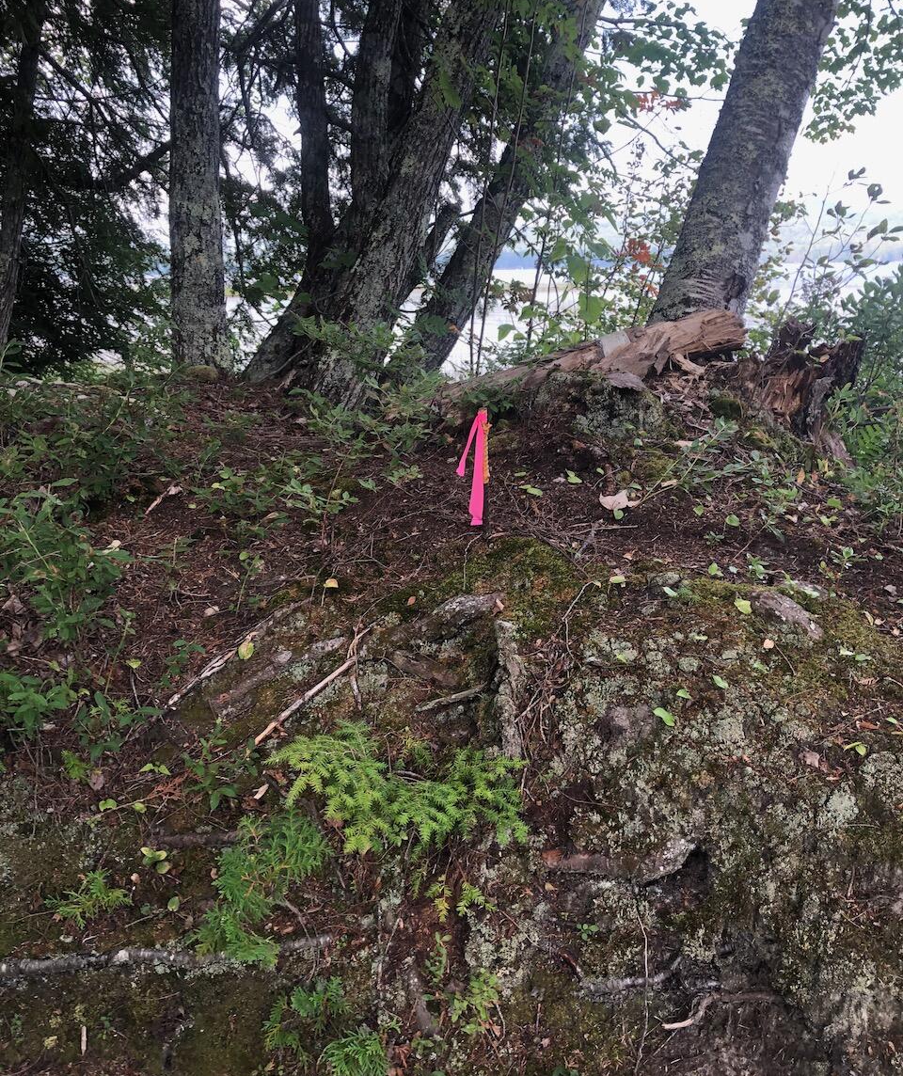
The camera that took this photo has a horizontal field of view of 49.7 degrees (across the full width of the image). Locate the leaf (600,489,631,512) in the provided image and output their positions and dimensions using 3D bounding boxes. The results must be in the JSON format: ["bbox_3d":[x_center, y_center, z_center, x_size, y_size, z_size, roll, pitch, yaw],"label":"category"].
[{"bbox_3d":[0.403,-0.091,2.390,0.085,0.040,0.060,0,16,0],"label":"leaf"}]

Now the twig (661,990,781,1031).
[{"bbox_3d":[0.470,0.825,1.700,0.205,0.060,0.055,0,16,0],"label":"twig"}]

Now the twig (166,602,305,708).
[{"bbox_3d":[-0.451,0.244,2.055,0.350,0.030,0.030,-38,32,-22],"label":"twig"}]

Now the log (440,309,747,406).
[{"bbox_3d":[0.432,-0.558,3.100,0.980,0.165,0.190,-9,14,12],"label":"log"}]

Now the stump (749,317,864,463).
[{"bbox_3d":[1.065,-0.447,2.920,0.290,0.400,0.280,4,16,14],"label":"stump"}]

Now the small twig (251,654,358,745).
[{"bbox_3d":[-0.299,0.334,2.005,0.277,0.022,0.022,-39,33,-23],"label":"small twig"}]

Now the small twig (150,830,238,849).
[{"bbox_3d":[-0.491,0.576,1.860,0.165,0.030,0.030,0,16,0],"label":"small twig"}]

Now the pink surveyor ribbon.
[{"bbox_3d":[0.047,-0.158,2.170,0.077,0.268,0.035,1,16,3],"label":"pink surveyor ribbon"}]

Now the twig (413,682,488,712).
[{"bbox_3d":[-0.001,0.330,2.010,0.160,0.017,0.017,-16,20,-14],"label":"twig"}]

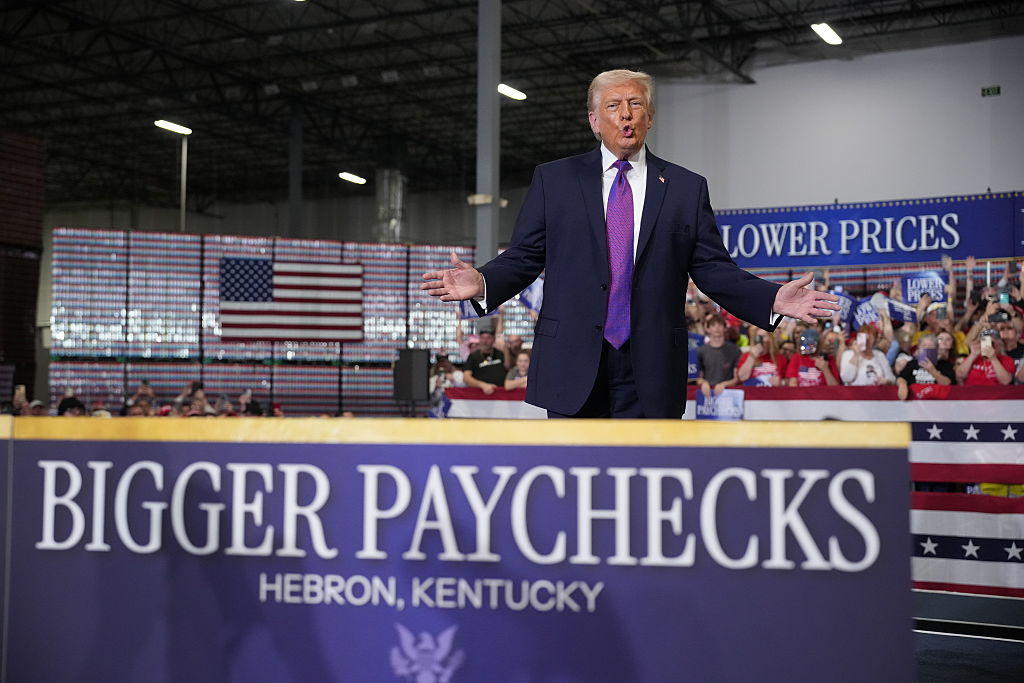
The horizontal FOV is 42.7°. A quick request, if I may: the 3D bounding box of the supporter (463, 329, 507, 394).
[{"bbox_3d":[-0.293,0.642,14.060,0.540,1.760,0.420,0,-3,13],"label":"supporter"}]

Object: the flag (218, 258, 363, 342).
[{"bbox_3d":[-4.655,-0.862,27.500,3.000,1.780,0.040,1,-3,-20],"label":"flag"}]

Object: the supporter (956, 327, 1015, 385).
[{"bbox_3d":[4.213,0.708,11.613,0.520,1.640,0.450,-1,-3,20],"label":"supporter"}]

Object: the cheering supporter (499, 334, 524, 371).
[{"bbox_3d":[0.010,0.760,14.762,0.500,1.680,0.360,-1,-3,25],"label":"cheering supporter"}]

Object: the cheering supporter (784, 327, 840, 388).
[{"bbox_3d":[2.790,0.703,12.163,0.510,1.640,0.450,-1,-3,20],"label":"cheering supporter"}]

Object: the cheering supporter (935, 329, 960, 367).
[{"bbox_3d":[4.054,0.702,12.164,0.460,1.610,0.330,0,-3,13],"label":"cheering supporter"}]

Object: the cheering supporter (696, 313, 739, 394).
[{"bbox_3d":[2.013,0.610,12.760,0.500,1.770,0.400,0,-3,16],"label":"cheering supporter"}]

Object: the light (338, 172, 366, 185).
[{"bbox_3d":[-5.120,-5.232,42.000,0.350,0.120,1.250,-1,-3,28],"label":"light"}]

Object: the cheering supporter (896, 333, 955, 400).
[{"bbox_3d":[3.711,0.733,11.713,0.530,1.620,0.480,-1,-3,19],"label":"cheering supporter"}]

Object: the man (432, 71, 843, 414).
[{"bbox_3d":[0.341,0.165,3.757,1.180,1.900,0.500,0,-3,6],"label":"man"}]

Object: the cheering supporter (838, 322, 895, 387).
[{"bbox_3d":[3.299,0.666,12.163,0.560,1.650,0.430,0,-3,18],"label":"cheering supporter"}]

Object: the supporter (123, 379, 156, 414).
[{"bbox_3d":[-5.127,1.517,17.956,0.480,1.950,0.450,1,-3,-19],"label":"supporter"}]

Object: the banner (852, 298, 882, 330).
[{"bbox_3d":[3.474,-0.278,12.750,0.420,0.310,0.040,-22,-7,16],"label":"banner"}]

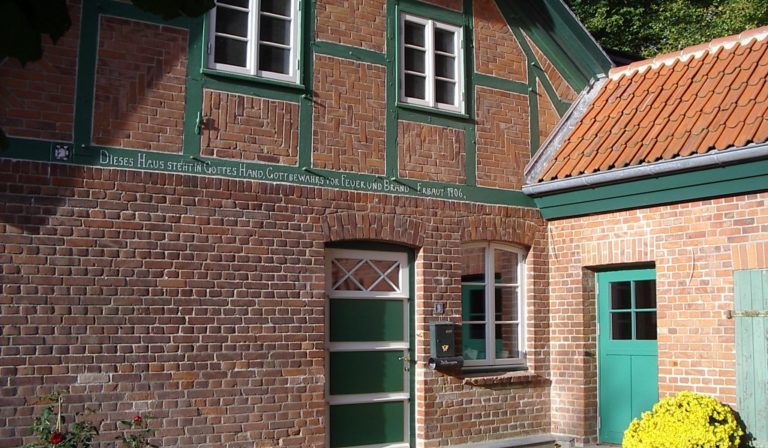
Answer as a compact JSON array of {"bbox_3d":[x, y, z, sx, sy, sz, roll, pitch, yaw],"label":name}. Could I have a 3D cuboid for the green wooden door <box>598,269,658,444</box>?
[{"bbox_3d":[2.700,1.444,9.070,0.080,1.880,0.960,5,-9,-36],"label":"green wooden door"}]

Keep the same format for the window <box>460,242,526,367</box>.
[{"bbox_3d":[1.186,0.910,9.520,1.060,1.410,0.100,4,-8,-31],"label":"window"}]

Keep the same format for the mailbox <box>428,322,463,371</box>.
[{"bbox_3d":[0.646,1.291,8.884,0.420,0.480,0.130,4,-8,-31],"label":"mailbox"}]

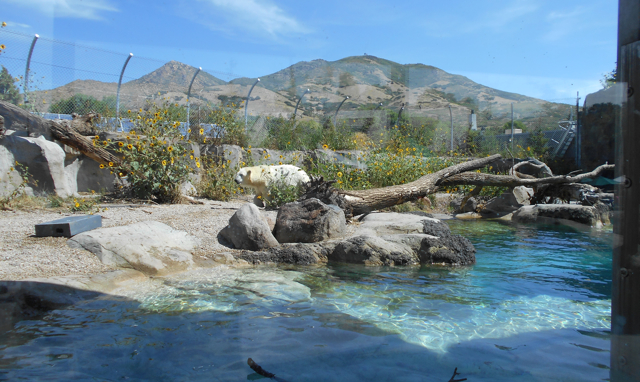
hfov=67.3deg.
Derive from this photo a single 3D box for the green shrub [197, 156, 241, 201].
[{"bbox_3d":[-2.745,-0.338,13.000,1.200,1.250,1.050,0,3,0],"label":"green shrub"}]

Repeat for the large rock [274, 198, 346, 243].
[{"bbox_3d":[-0.132,0.425,6.700,0.980,0.620,0.750,0,3,0],"label":"large rock"}]

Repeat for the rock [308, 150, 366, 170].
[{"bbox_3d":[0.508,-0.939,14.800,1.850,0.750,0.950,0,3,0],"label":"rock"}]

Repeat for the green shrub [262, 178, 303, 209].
[{"bbox_3d":[-0.850,0.057,10.900,0.900,0.720,0.800,0,3,0],"label":"green shrub"}]

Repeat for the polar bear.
[{"bbox_3d":[-1.126,-0.107,11.400,1.900,1.020,0.720,0,3,0],"label":"polar bear"}]

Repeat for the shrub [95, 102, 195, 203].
[{"bbox_3d":[-4.381,-0.936,12.000,2.350,2.450,1.950,-1,3,-20],"label":"shrub"}]

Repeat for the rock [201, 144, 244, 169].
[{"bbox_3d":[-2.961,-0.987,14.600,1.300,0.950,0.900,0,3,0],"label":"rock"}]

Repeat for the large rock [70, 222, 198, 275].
[{"bbox_3d":[-2.223,0.670,5.700,1.420,0.400,1.100,-1,3,-20],"label":"large rock"}]

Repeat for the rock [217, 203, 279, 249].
[{"bbox_3d":[-0.937,0.478,6.300,0.780,0.600,0.650,0,3,0],"label":"rock"}]

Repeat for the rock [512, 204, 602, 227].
[{"bbox_3d":[4.743,0.489,9.600,1.750,0.420,0.850,1,3,25],"label":"rock"}]

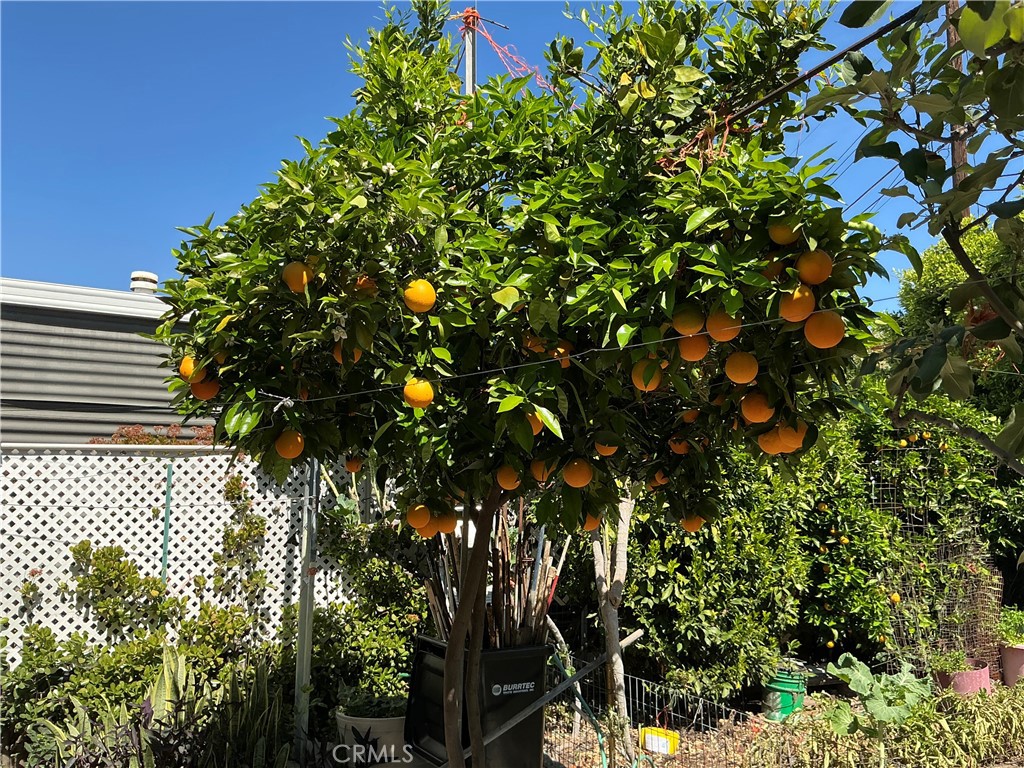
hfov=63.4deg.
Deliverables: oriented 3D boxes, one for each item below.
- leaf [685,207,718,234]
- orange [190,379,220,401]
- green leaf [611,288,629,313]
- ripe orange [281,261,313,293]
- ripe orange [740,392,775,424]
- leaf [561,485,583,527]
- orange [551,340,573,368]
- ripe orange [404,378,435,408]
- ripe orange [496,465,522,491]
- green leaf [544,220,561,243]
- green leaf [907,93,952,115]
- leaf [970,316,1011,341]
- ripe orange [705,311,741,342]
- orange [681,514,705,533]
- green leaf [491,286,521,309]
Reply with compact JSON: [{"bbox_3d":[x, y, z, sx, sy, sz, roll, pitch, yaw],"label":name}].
[{"bbox_3d":[0.458,-0.395,2.000,0.105,0.050,0.015,-38,-32,-18],"label":"leaf"},{"bbox_3d":[-0.859,0.007,2.320,0.080,0.080,0.080,0,-7,0],"label":"orange"},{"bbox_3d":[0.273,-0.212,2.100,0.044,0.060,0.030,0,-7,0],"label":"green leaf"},{"bbox_3d":[-0.554,-0.276,2.145,0.079,0.079,0.079,0,-7,0],"label":"ripe orange"},{"bbox_3d":[0.593,0.058,2.000,0.079,0.079,0.079,0,-6,0],"label":"ripe orange"},{"bbox_3d":[0.162,0.333,2.250,0.058,0.118,0.030,0,-6,0],"label":"leaf"},{"bbox_3d":[0.143,-0.087,2.400,0.077,0.077,0.077,0,-6,0],"label":"orange"},{"bbox_3d":[-0.244,0.024,2.181,0.079,0.079,0.079,1,-5,0],"label":"ripe orange"},{"bbox_3d":[-0.011,0.318,2.784,0.080,0.080,0.080,0,-7,0],"label":"ripe orange"},{"bbox_3d":[0.115,-0.433,2.350,0.048,0.066,0.030,0,-6,0],"label":"green leaf"},{"bbox_3d":[0.731,-0.491,1.450,0.080,0.038,0.035,0,-6,0],"label":"green leaf"},{"bbox_3d":[0.867,-0.101,1.500,0.073,0.050,0.015,2,-49,6],"label":"leaf"},{"bbox_3d":[0.491,-0.135,1.917,0.081,0.081,0.081,1,-5,0],"label":"ripe orange"},{"bbox_3d":[0.593,0.451,2.714,0.077,0.077,0.077,1,-5,0],"label":"orange"},{"bbox_3d":[-0.018,-0.235,2.250,0.080,0.060,0.035,0,-6,0],"label":"green leaf"}]

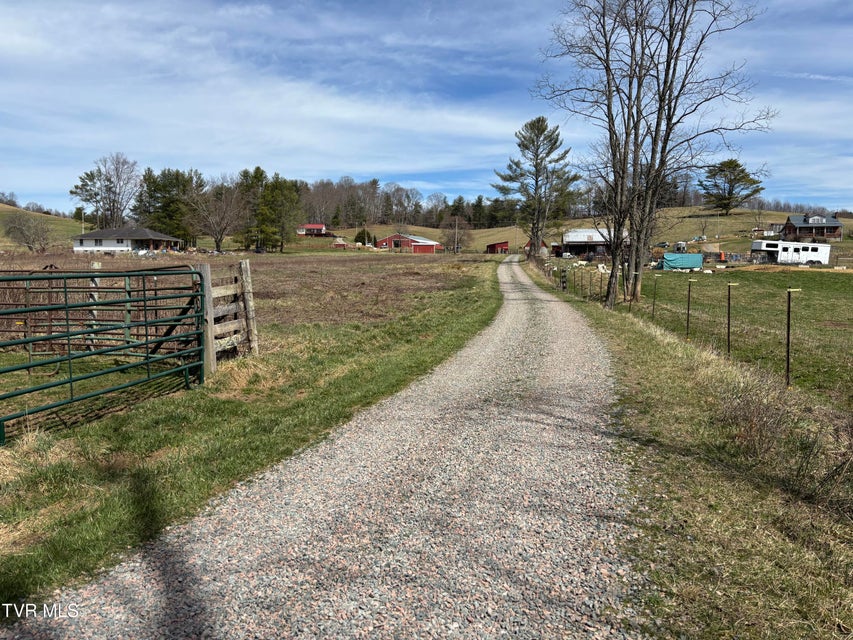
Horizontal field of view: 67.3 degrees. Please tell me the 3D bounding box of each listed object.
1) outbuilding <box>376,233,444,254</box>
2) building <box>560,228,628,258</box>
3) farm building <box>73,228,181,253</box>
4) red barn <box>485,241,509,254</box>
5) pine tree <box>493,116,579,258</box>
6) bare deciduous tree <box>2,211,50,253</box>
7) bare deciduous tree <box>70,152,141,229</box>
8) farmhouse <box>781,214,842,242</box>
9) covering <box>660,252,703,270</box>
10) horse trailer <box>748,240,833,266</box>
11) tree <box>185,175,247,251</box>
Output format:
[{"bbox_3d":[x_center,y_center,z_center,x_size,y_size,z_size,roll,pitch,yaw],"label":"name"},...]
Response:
[{"bbox_3d":[-4.988,-22.664,188.000,13.500,5.500,16.000,3,7,23],"label":"outbuilding"},{"bbox_3d":[33.921,-15.451,129.000,13.300,5.700,9.500,1,6,11],"label":"building"},{"bbox_3d":[-66.258,-17.562,142.000,17.500,5.500,13.000,0,6,0],"label":"farm building"},{"bbox_3d":[18.024,-18.578,165.000,6.000,3.300,5.000,0,6,0],"label":"red barn"},{"bbox_3d":[16.159,-19.569,95.000,12.600,21.200,12.600,0,6,0],"label":"pine tree"},{"bbox_3d":[-81.773,-17.888,131.000,9.600,8.100,9.600,0,6,0],"label":"bare deciduous tree"},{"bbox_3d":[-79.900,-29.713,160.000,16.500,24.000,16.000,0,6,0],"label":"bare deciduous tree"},{"bbox_3d":[86.517,-20.787,144.000,10.800,6.400,8.000,1,6,5],"label":"farmhouse"},{"bbox_3d":[23.478,-5.363,59.000,3.500,1.600,1.900,0,6,0],"label":"covering"},{"bbox_3d":[40.331,-7.424,71.000,8.000,2.700,2.300,-1,6,-5],"label":"horse trailer"},{"bbox_3d":[-47.086,-23.766,143.000,13.500,17.300,13.500,0,6,0],"label":"tree"}]

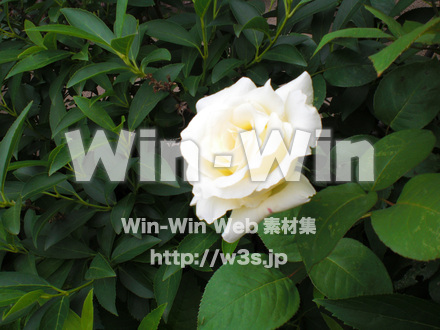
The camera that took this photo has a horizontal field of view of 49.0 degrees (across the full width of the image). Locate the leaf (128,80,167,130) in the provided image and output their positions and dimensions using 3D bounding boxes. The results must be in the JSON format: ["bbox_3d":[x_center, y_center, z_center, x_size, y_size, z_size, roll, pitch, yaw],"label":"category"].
[{"bbox_3d":[-0.073,-0.061,0.487,0.037,0.010,0.068,21,67,18],"label":"leaf"}]

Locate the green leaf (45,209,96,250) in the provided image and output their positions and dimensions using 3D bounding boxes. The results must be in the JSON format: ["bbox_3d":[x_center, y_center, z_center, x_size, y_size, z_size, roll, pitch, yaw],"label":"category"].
[{"bbox_3d":[-0.156,0.067,0.505,0.063,0.010,0.025,-36,55,-19],"label":"green leaf"}]

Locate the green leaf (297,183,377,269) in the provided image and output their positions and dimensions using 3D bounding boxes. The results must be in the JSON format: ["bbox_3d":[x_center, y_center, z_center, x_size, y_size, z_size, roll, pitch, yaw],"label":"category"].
[{"bbox_3d":[0.097,0.050,0.393,0.047,0.018,0.090,35,72,23],"label":"green leaf"}]

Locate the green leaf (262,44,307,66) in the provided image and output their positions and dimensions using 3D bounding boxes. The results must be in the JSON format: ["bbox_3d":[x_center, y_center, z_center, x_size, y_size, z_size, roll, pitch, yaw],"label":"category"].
[{"bbox_3d":[0.070,-0.116,0.522,0.051,0.010,0.025,14,48,17],"label":"green leaf"}]

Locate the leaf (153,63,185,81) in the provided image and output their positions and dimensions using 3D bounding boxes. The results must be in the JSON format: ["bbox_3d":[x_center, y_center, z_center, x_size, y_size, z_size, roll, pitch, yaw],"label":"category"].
[{"bbox_3d":[-0.054,-0.097,0.497,0.039,0.008,0.021,-17,57,-7],"label":"leaf"}]

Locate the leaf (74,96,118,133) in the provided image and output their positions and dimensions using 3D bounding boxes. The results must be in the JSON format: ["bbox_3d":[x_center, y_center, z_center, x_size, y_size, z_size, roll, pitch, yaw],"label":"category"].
[{"bbox_3d":[-0.120,-0.049,0.470,0.053,0.010,0.017,39,57,-11],"label":"leaf"}]

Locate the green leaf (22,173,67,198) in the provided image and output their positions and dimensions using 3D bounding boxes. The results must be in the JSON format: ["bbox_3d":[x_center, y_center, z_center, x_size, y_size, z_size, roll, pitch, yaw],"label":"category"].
[{"bbox_3d":[-0.177,0.021,0.485,0.047,0.009,0.022,-24,40,-25],"label":"green leaf"}]

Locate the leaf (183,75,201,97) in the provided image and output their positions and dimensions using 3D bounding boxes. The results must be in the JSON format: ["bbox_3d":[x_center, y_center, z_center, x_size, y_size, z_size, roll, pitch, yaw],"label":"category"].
[{"bbox_3d":[-0.032,-0.093,0.562,0.021,0.010,0.034,-5,64,-2],"label":"leaf"}]

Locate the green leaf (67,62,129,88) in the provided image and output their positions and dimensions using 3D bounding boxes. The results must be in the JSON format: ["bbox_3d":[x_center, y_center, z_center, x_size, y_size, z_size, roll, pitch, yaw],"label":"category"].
[{"bbox_3d":[-0.133,-0.098,0.527,0.073,0.012,0.027,-22,50,-20],"label":"green leaf"}]

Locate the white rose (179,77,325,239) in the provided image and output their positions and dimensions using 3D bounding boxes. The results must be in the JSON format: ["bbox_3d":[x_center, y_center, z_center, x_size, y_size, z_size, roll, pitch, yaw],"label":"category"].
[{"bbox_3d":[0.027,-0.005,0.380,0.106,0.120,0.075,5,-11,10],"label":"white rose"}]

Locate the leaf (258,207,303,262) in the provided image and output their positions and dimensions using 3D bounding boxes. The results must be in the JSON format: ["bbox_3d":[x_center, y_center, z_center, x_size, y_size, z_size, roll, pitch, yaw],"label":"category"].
[{"bbox_3d":[0.054,0.058,0.410,0.054,0.012,0.056,-8,60,-11],"label":"leaf"}]

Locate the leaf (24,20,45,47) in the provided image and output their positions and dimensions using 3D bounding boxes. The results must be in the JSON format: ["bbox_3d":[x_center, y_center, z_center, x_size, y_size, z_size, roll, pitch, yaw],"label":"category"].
[{"bbox_3d":[-0.217,-0.154,0.570,0.016,0.009,0.047,-33,77,-23],"label":"leaf"}]

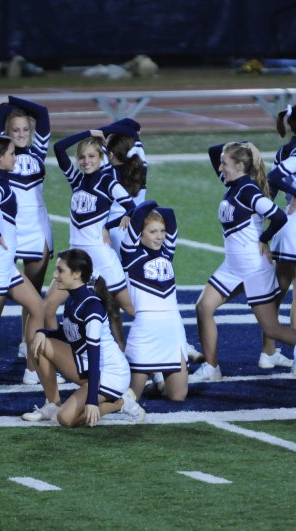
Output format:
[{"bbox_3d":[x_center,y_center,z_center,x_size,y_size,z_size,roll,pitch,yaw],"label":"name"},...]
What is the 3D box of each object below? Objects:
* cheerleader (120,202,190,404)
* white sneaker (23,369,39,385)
[{"bbox_3d":[0.040,0.178,39.054,0.430,1.150,0.580,-2,4,-23],"label":"cheerleader"},{"bbox_3d":[-0.626,0.654,39.857,0.255,0.100,0.100,0,4,5],"label":"white sneaker"}]

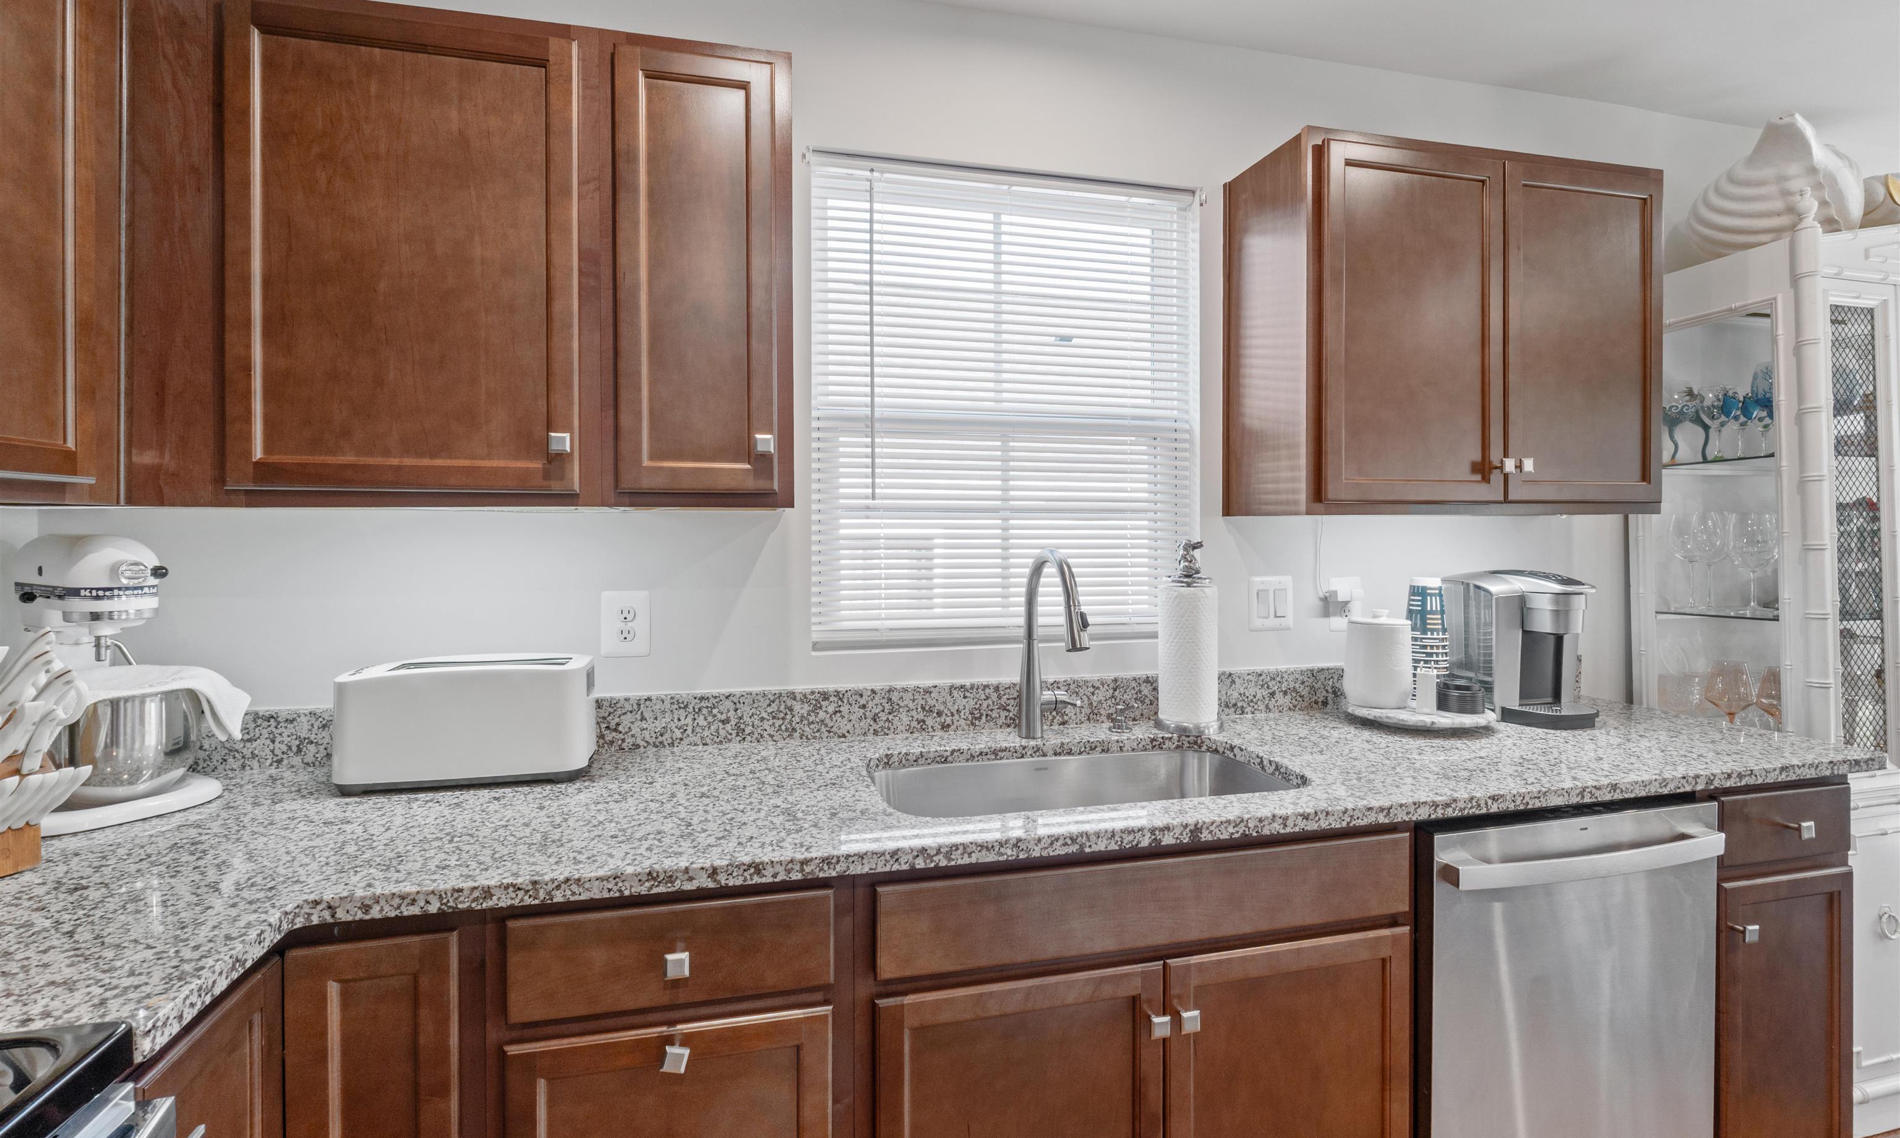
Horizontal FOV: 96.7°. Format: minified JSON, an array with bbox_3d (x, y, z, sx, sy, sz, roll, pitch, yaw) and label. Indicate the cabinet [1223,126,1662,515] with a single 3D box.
[{"bbox_3d":[1.093,-0.496,1.888,0.895,0.760,0.320,0,2,-14],"label":"cabinet"}]

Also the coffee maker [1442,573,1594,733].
[{"bbox_3d":[1.283,0.171,1.933,0.240,0.325,0.320,0,2,-6],"label":"coffee maker"}]

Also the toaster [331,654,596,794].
[{"bbox_3d":[-0.819,0.254,1.468,0.380,0.198,0.185,0,2,-14],"label":"toaster"}]

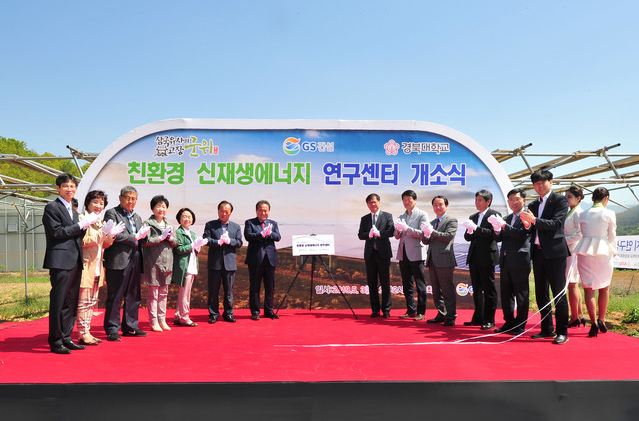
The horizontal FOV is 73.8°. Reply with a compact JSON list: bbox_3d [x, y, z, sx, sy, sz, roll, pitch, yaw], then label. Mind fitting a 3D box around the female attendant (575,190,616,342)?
[{"bbox_3d":[3.154,0.564,4.882,0.470,1.700,0.330,-3,-5,44],"label":"female attendant"}]

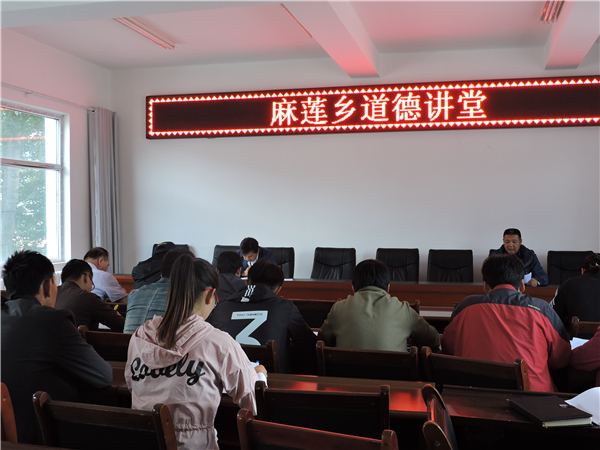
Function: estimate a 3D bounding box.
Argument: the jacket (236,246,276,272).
[{"bbox_3d":[-0.479,0.551,7.641,0.490,0.600,0.400,0,1,8],"label":"jacket"}]

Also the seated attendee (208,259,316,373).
[{"bbox_3d":[-0.185,0.775,3.505,0.560,1.200,0.780,0,1,12],"label":"seated attendee"}]

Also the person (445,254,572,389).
[{"bbox_3d":[0.931,0.760,3.155,0.570,1.240,0.800,0,1,15],"label":"person"}]

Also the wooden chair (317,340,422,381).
[{"bbox_3d":[0.334,0.934,3.090,0.440,0.890,0.500,0,1,17],"label":"wooden chair"}]

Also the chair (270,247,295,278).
[{"bbox_3d":[-0.367,0.803,7.836,0.570,1.060,0.620,0,1,14],"label":"chair"}]

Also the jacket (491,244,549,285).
[{"bbox_3d":[2.127,0.531,6.845,0.600,0.680,0.520,0,1,14],"label":"jacket"}]

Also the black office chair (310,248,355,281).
[{"bbox_3d":[0.345,0.800,7.846,0.570,1.060,0.620,0,1,14],"label":"black office chair"}]

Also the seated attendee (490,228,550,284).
[{"bbox_3d":[2.163,0.694,6.865,0.580,1.290,0.780,0,1,15],"label":"seated attendee"}]

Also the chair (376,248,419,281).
[{"bbox_3d":[1.014,0.807,7.360,0.570,1.060,0.620,0,1,14],"label":"chair"}]

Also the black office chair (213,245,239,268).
[{"bbox_3d":[-0.867,0.800,8.103,0.570,1.060,0.620,0,1,14],"label":"black office chair"}]

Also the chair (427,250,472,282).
[{"bbox_3d":[1.552,0.808,7.176,0.570,1.060,0.620,0,1,14],"label":"chair"}]

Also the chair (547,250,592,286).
[{"bbox_3d":[2.825,0.812,7.214,0.570,1.060,0.620,0,1,14],"label":"chair"}]

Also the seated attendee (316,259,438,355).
[{"bbox_3d":[0.404,0.776,3.434,0.580,1.200,0.800,0,1,11],"label":"seated attendee"}]

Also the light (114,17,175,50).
[{"bbox_3d":[-1.602,-2.018,7.303,0.140,0.070,1.230,0,1,14],"label":"light"}]

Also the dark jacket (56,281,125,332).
[{"bbox_3d":[-1.198,0.632,3.908,0.520,0.630,0.600,0,1,19],"label":"dark jacket"}]

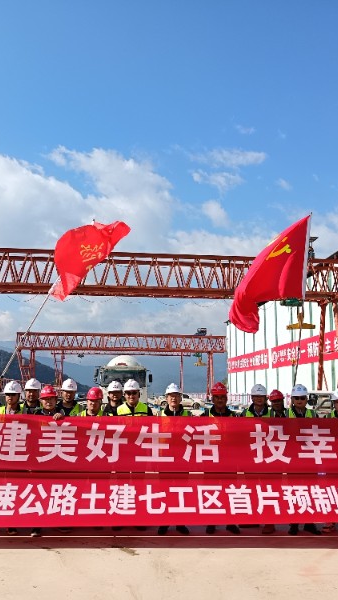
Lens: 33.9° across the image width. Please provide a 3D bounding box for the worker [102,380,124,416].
[{"bbox_3d":[-0.763,1.986,7.394,0.530,1.793,0.360,1,-9,0],"label":"worker"}]

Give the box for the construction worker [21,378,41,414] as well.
[{"bbox_3d":[-1.852,1.951,7.295,0.530,1.807,0.360,1,-9,-3],"label":"construction worker"}]

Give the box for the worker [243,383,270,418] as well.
[{"bbox_3d":[1.152,1.955,6.976,0.510,1.764,0.360,0,-9,0],"label":"worker"}]

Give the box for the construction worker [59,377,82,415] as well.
[{"bbox_3d":[-1.326,1.966,7.279,0.510,1.840,0.360,0,-9,-3],"label":"construction worker"}]

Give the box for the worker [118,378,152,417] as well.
[{"bbox_3d":[-0.470,1.922,7.045,0.540,1.819,0.360,1,-9,0],"label":"worker"}]

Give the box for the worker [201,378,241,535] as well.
[{"bbox_3d":[0.628,1.927,6.872,0.530,1.778,0.360,1,-9,0],"label":"worker"}]

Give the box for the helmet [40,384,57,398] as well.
[{"bbox_3d":[-1.518,1.161,7.005,0.220,0.160,0.280,1,-9,-6],"label":"helmet"}]

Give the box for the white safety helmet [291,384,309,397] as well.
[{"bbox_3d":[1.673,1.156,7.056,0.220,0.160,0.280,0,-9,0],"label":"white safety helmet"}]

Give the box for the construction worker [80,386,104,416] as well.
[{"bbox_3d":[-1.004,1.962,6.987,0.530,1.710,0.360,1,-9,0],"label":"construction worker"}]

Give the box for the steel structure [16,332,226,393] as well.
[{"bbox_3d":[-5.564,8.189,66.536,24.900,7.752,5.500,1,-9,-5],"label":"steel structure"}]

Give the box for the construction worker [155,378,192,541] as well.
[{"bbox_3d":[0.063,1.927,6.859,0.510,1.781,0.360,0,-9,0],"label":"construction worker"}]

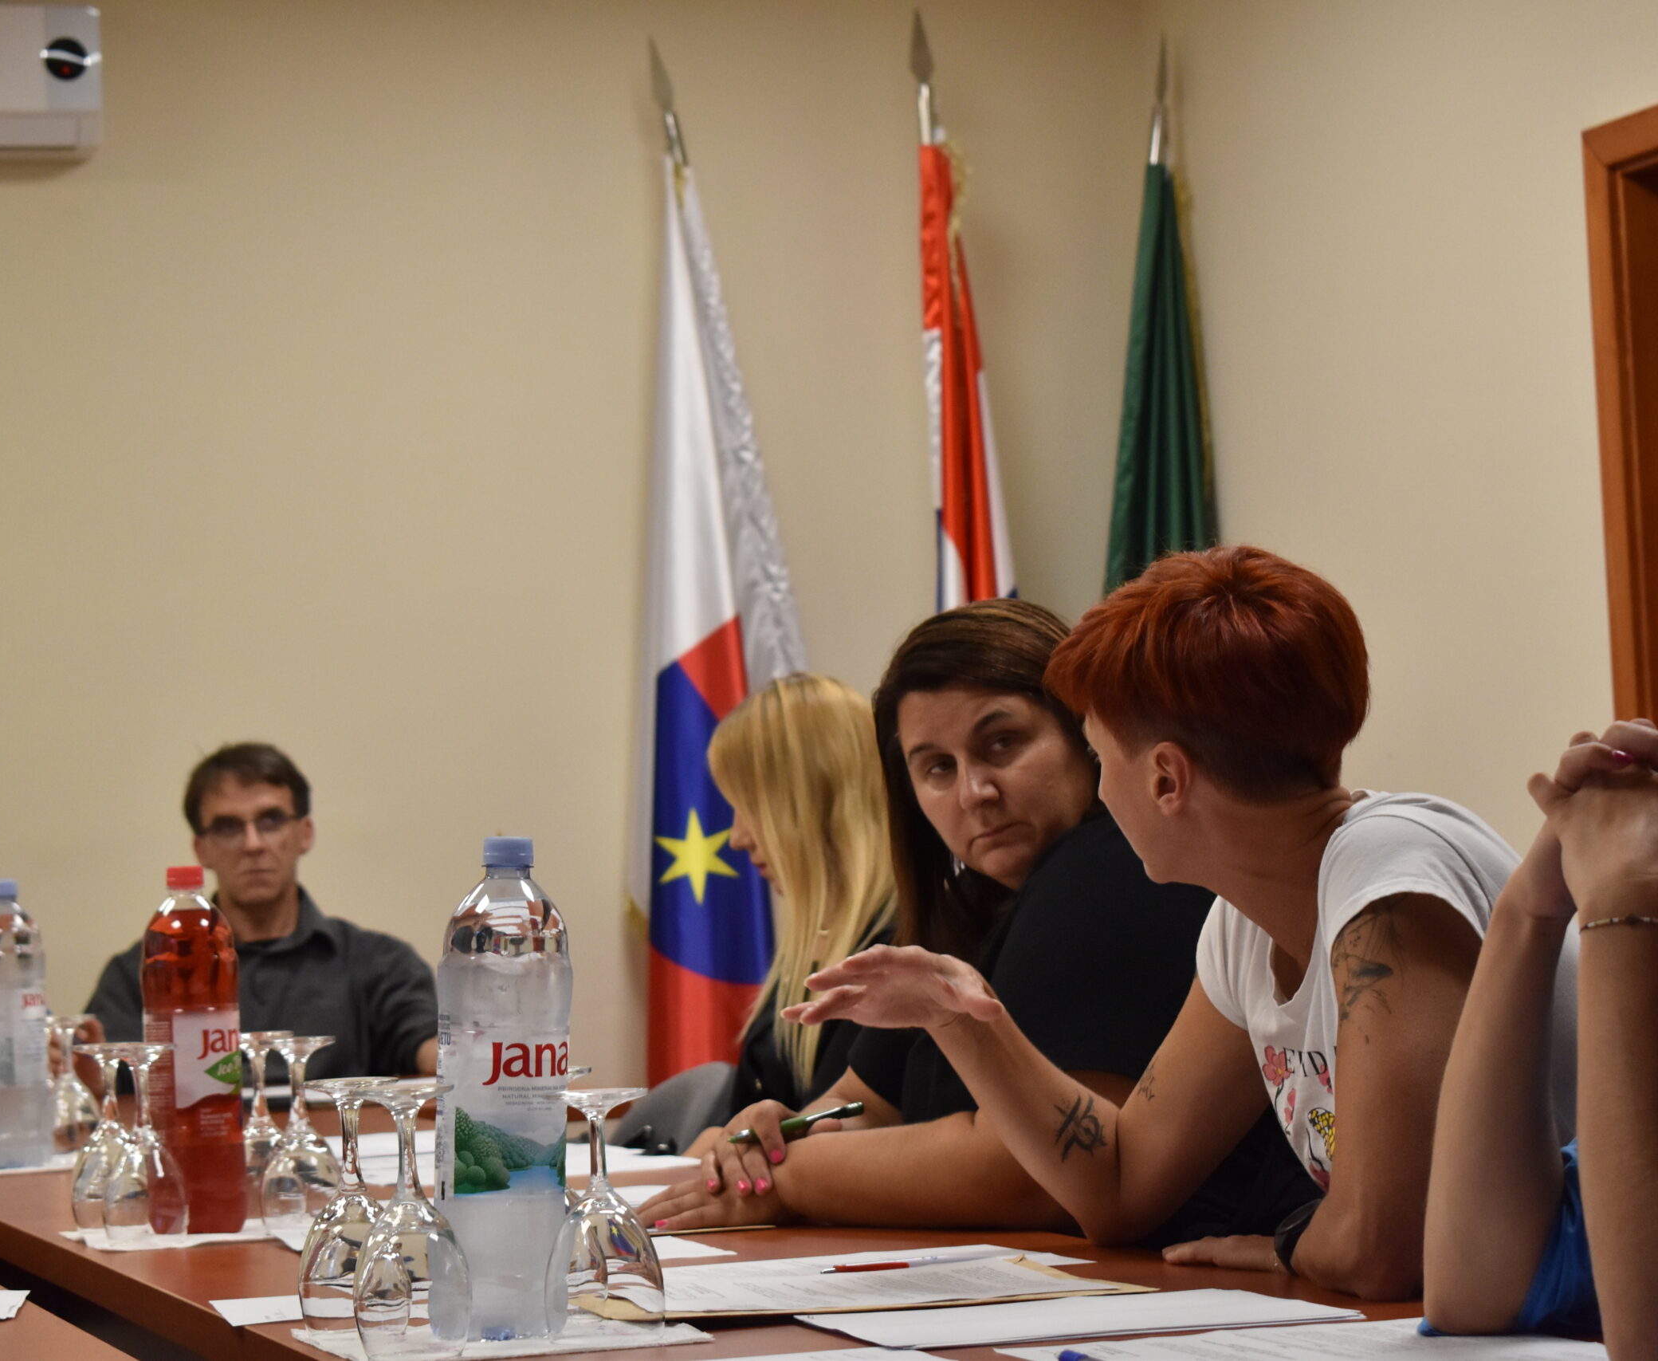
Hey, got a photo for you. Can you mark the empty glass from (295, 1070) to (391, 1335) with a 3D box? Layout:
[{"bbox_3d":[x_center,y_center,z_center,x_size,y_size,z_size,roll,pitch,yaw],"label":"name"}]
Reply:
[{"bbox_3d":[-0.318,0.350,3.107,0.073,0.168,0.073,-1,-3,-18],"label":"empty glass"}]

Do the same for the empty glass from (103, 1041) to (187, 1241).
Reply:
[{"bbox_3d":[-0.602,0.405,4.088,0.073,0.168,0.073,-1,-3,-18],"label":"empty glass"}]

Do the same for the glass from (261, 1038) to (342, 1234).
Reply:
[{"bbox_3d":[-0.461,0.398,4.047,0.073,0.168,0.073,-1,-3,-18],"label":"glass"}]

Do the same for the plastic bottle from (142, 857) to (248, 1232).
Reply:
[{"bbox_3d":[-0.563,0.323,4.111,0.087,0.320,0.087,-3,-2,0],"label":"plastic bottle"}]

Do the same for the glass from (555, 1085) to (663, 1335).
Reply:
[{"bbox_3d":[-0.142,0.335,2.917,0.076,0.161,0.076,-3,-2,-3],"label":"glass"}]

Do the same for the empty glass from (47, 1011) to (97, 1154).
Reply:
[{"bbox_3d":[-0.922,0.489,5.657,0.073,0.168,0.073,-1,-3,-18],"label":"empty glass"}]

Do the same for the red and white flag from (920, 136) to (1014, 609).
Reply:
[{"bbox_3d":[0.280,-0.040,8.300,0.250,1.820,0.200,-2,-3,-7],"label":"red and white flag"}]

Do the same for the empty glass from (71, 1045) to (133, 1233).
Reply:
[{"bbox_3d":[-0.658,0.413,4.215,0.073,0.168,0.073,-1,-3,-18],"label":"empty glass"}]

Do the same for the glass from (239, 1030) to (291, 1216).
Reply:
[{"bbox_3d":[-0.518,0.405,4.250,0.076,0.163,0.076,-2,-2,-7],"label":"glass"}]

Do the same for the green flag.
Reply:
[{"bbox_3d":[0.604,-0.055,8.282,0.320,1.750,0.260,-2,-2,-18],"label":"green flag"}]

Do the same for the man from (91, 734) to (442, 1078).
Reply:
[{"bbox_3d":[-0.824,0.717,6.884,0.570,1.260,0.780,-2,-2,-12],"label":"man"}]

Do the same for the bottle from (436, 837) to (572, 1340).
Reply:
[{"bbox_3d":[-0.211,0.263,3.025,0.087,0.320,0.087,-3,-2,0],"label":"bottle"}]

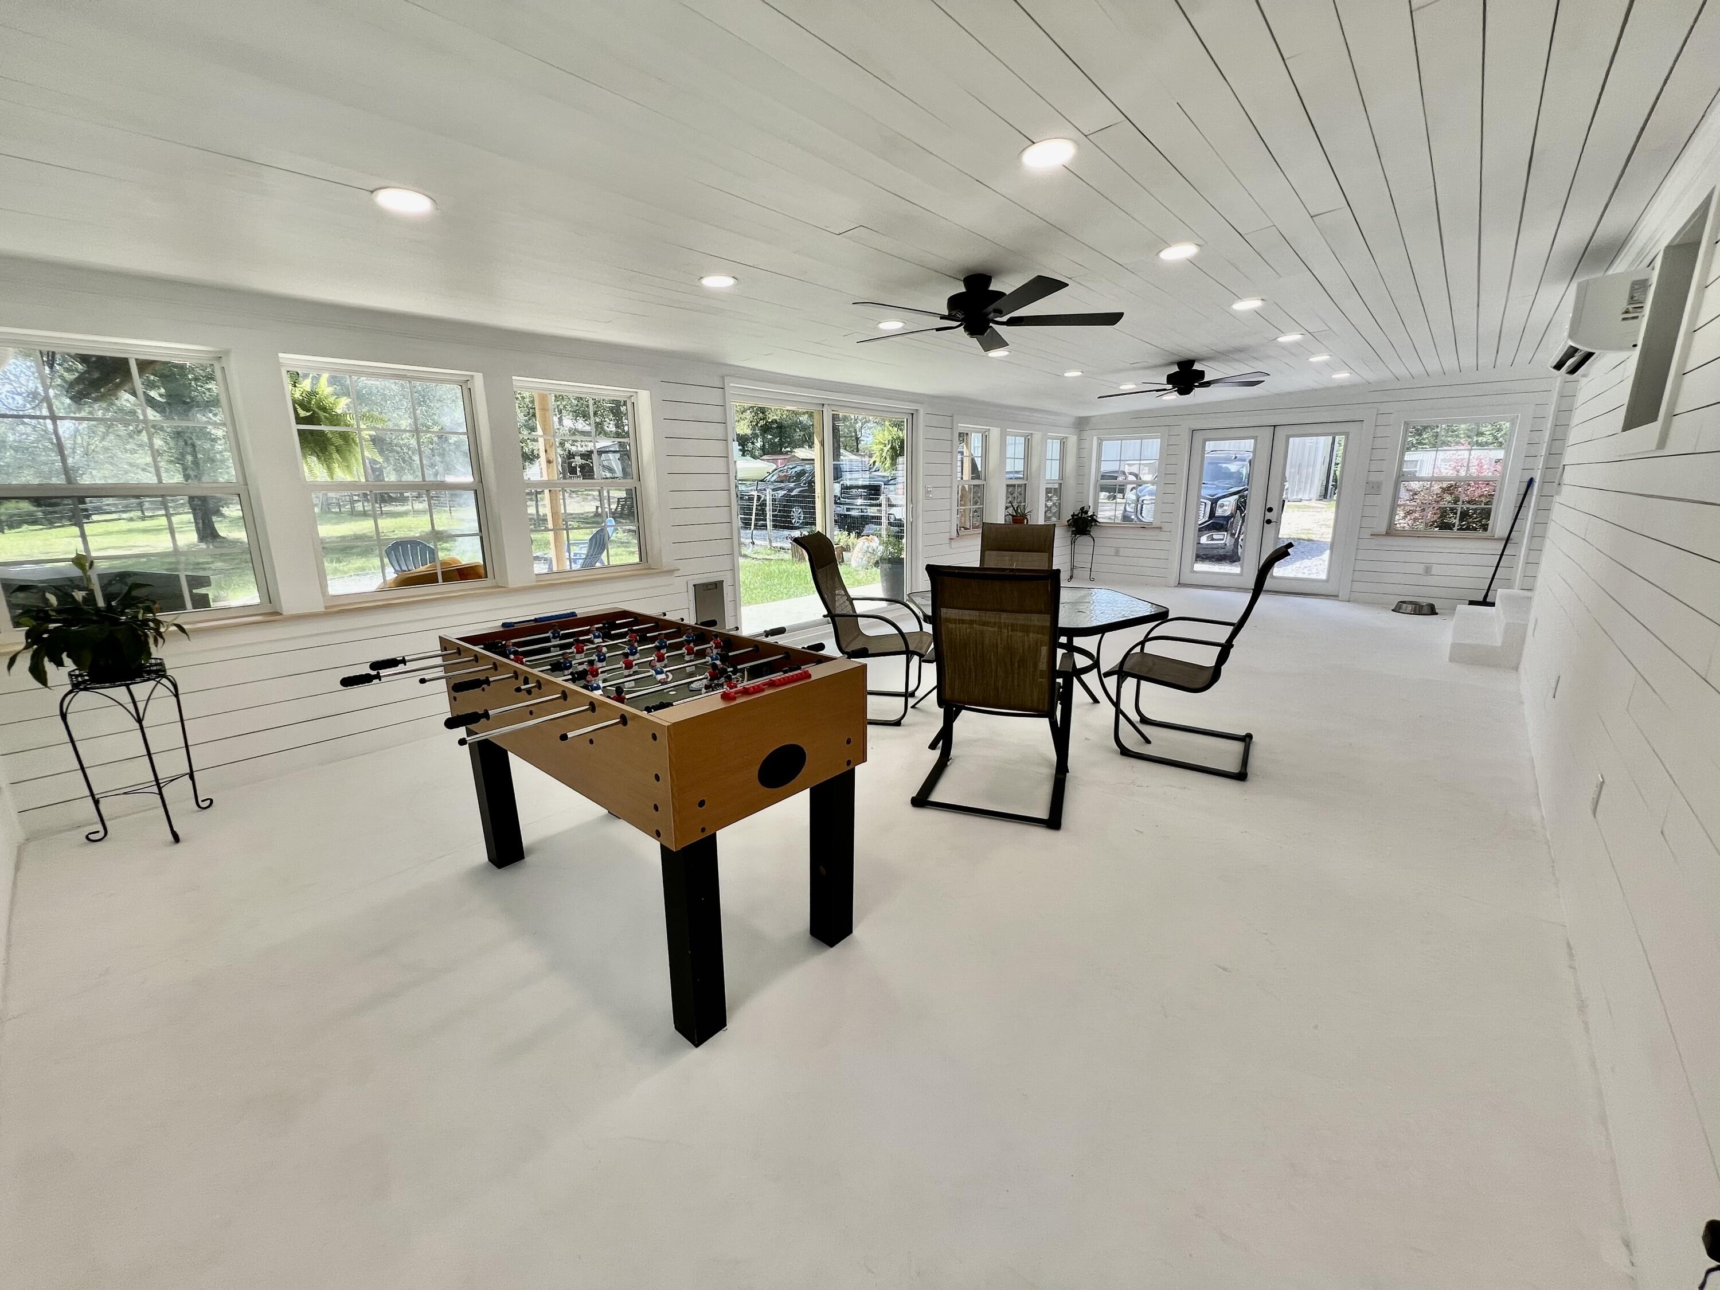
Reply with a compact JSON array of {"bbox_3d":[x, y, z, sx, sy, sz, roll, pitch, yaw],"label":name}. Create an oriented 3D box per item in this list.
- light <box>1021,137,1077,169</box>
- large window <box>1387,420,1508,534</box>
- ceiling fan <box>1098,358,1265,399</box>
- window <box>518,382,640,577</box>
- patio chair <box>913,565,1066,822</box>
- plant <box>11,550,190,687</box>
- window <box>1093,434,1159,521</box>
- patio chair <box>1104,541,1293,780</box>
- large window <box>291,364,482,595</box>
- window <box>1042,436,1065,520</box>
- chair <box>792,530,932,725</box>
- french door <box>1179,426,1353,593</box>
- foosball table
[{"bbox_3d":[0.597,-1.553,2.049,0.180,0.030,0.180,-1,14,0],"label":"light"},{"bbox_3d":[6.316,-1.776,6.943,0.870,1.200,0.120,12,18,41],"label":"large window"},{"bbox_3d":[2.795,-2.283,5.546,1.320,0.300,1.320,11,19,41],"label":"ceiling fan"},{"bbox_3d":[-1.839,-1.093,4.394,0.100,1.200,0.880,11,19,41],"label":"window"},{"bbox_3d":[0.643,0.148,2.957,0.640,1.080,0.760,5,14,20],"label":"patio chair"},{"bbox_3d":[-2.945,-0.107,2.511,0.440,0.490,0.460,12,18,41],"label":"plant"},{"bbox_3d":[3.800,-2.312,9.196,0.870,1.200,0.120,12,18,41],"label":"window"},{"bbox_3d":[1.766,0.028,3.436,0.760,1.080,0.640,8,16,33],"label":"patio chair"},{"bbox_3d":[-2.467,-0.856,3.492,0.120,1.180,0.840,12,18,41],"label":"large window"},{"bbox_3d":[2.733,-2.359,9.200,0.100,1.200,0.880,11,19,41],"label":"window"},{"bbox_3d":[0.066,-0.122,4.106,0.810,1.090,0.630,3,15,17],"label":"chair"},{"bbox_3d":[5.083,-1.692,8.151,1.830,2.040,0.100,11,19,41],"label":"french door"},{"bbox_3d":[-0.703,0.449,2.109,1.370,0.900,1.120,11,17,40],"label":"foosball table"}]

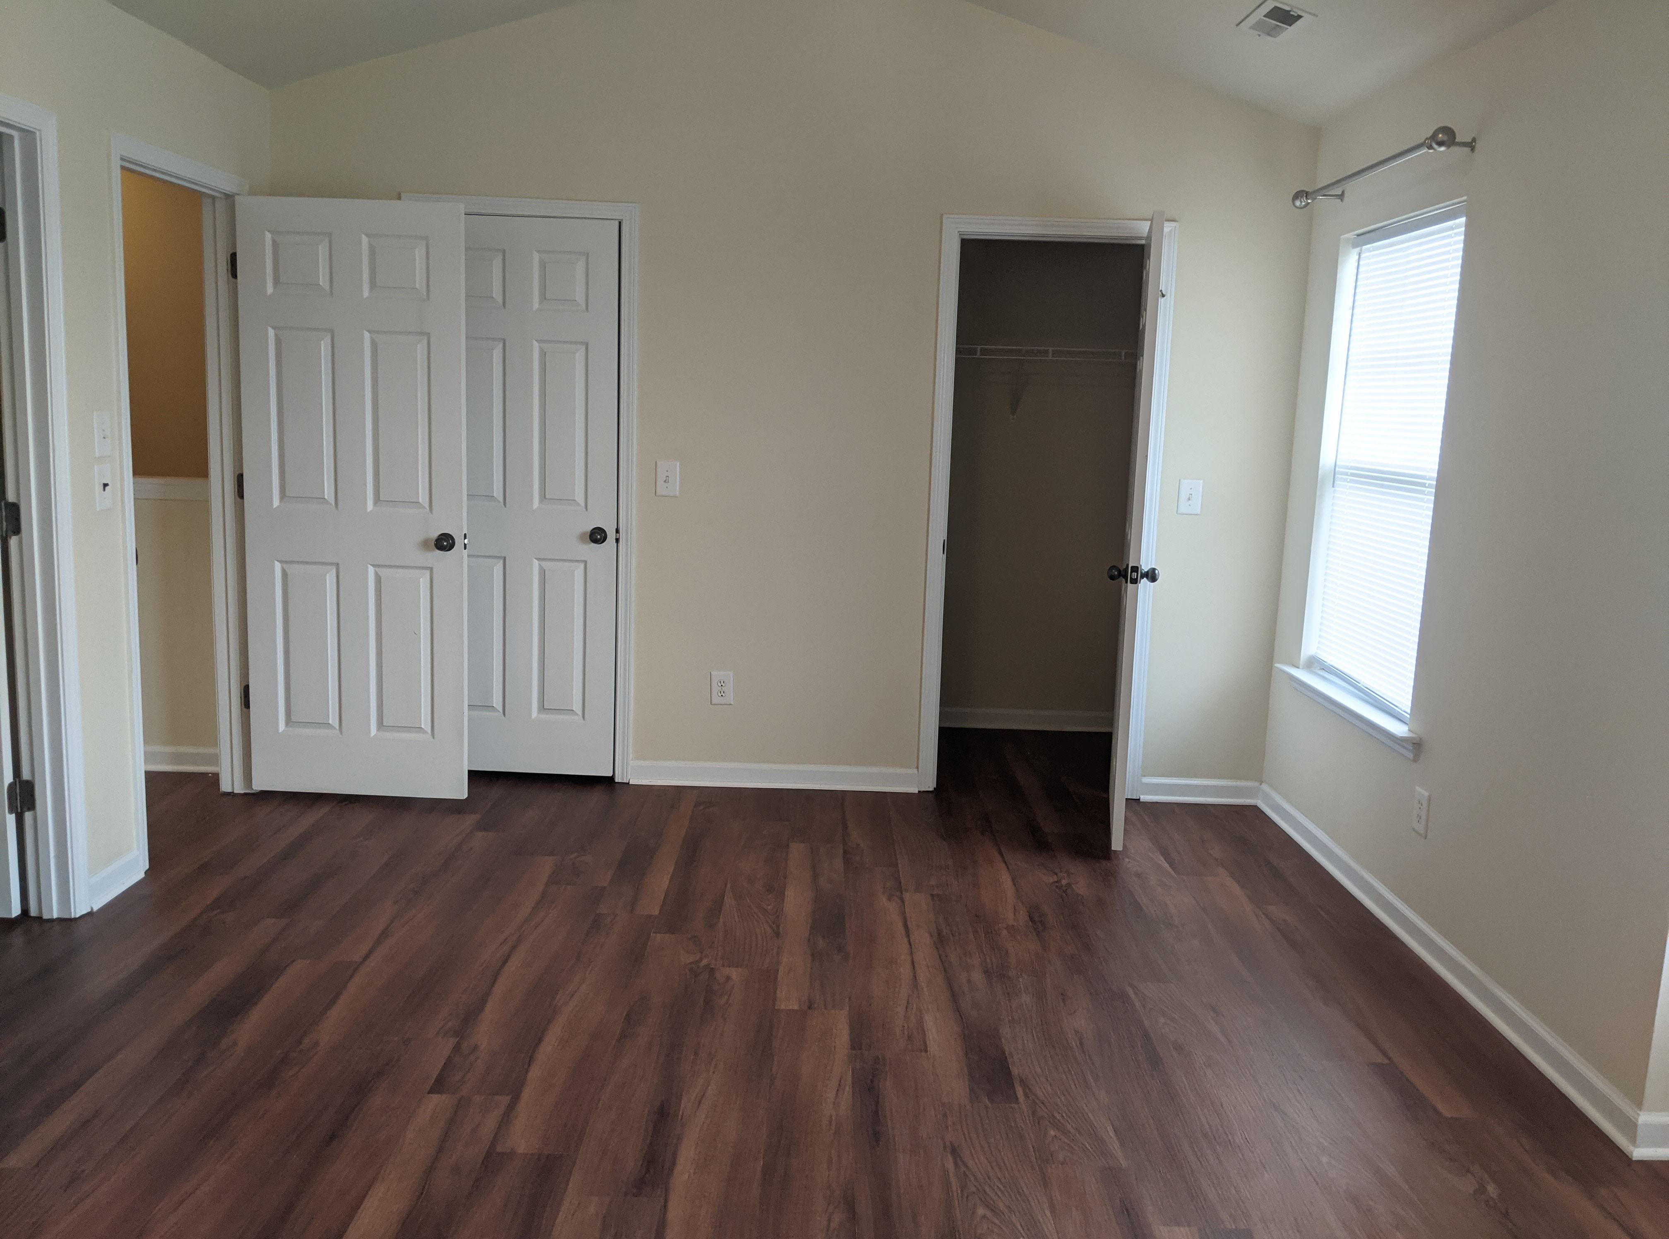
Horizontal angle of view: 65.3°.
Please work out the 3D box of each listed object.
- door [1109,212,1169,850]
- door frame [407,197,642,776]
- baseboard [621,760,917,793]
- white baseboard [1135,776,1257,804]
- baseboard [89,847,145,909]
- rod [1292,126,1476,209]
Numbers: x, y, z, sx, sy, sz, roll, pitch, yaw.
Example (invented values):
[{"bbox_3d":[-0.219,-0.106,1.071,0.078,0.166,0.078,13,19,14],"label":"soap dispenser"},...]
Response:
[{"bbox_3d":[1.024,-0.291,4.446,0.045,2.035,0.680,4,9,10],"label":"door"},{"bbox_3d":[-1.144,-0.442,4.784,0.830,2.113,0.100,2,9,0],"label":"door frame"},{"bbox_3d":[-0.225,0.596,4.909,1.083,0.086,0.025,2,9,0],"label":"baseboard"},{"bbox_3d":[1.390,0.649,4.922,0.475,0.086,0.025,2,9,0],"label":"white baseboard"},{"bbox_3d":[-2.028,0.729,3.677,0.025,0.086,0.255,2,9,0],"label":"baseboard"},{"bbox_3d":[1.621,-1.329,3.881,0.148,0.068,1.110,2,9,0],"label":"rod"}]

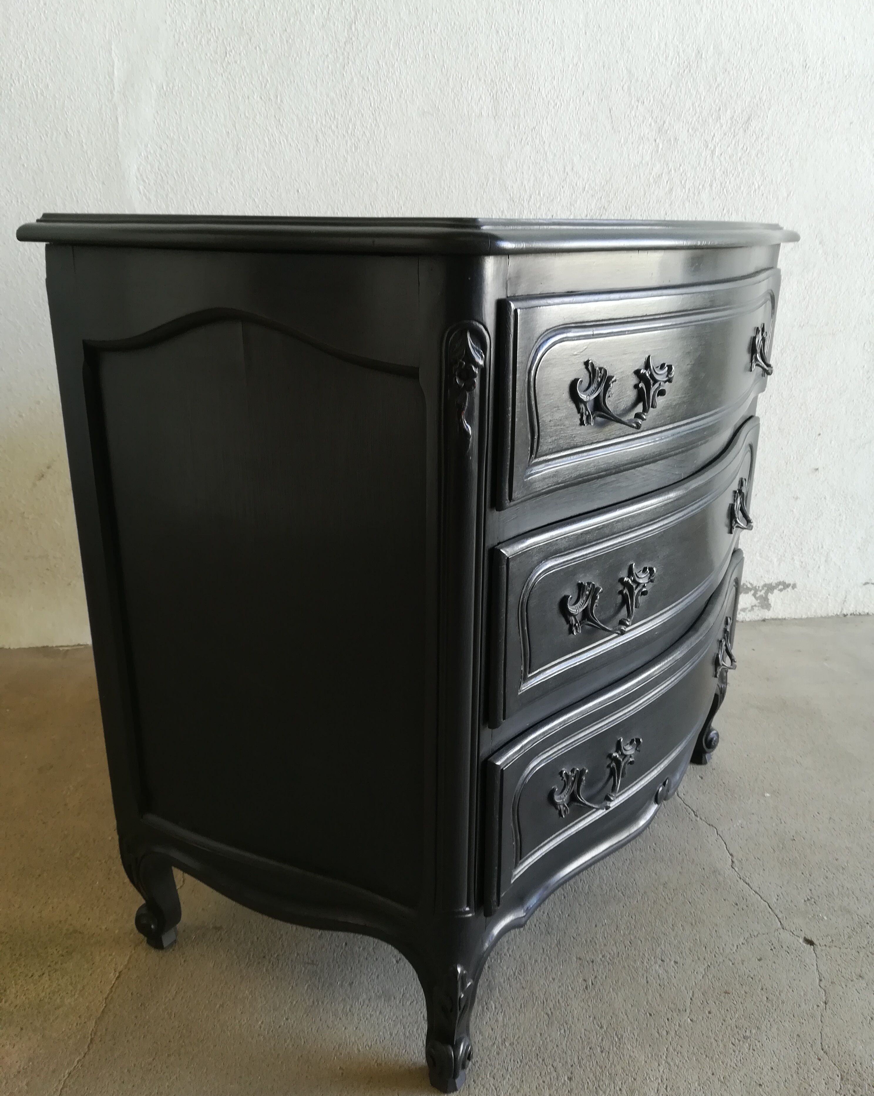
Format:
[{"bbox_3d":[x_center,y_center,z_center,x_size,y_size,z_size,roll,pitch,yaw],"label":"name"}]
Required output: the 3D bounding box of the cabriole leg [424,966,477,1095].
[{"bbox_3d":[0.013,0.470,0.869,0.054,0.167,0.061,-4,21,-11],"label":"cabriole leg"}]

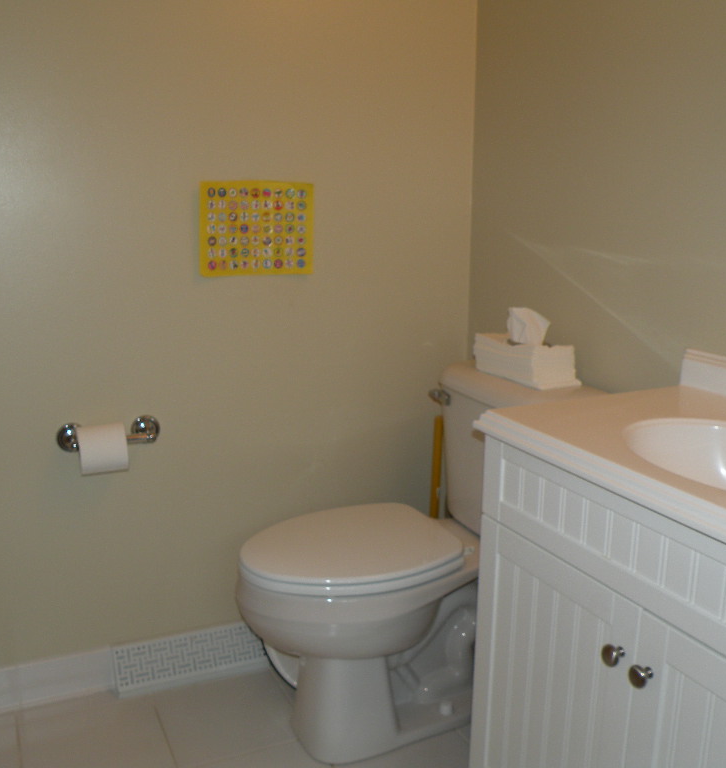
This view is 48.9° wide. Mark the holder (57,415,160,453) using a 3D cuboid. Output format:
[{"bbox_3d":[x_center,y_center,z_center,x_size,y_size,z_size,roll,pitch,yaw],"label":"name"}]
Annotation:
[{"bbox_3d":[-0.582,0.124,1.843,0.222,0.070,0.080,-5,12,-23],"label":"holder"}]

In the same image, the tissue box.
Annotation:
[{"bbox_3d":[0.372,-0.058,1.841,0.110,0.092,0.248,-5,12,-23],"label":"tissue box"}]

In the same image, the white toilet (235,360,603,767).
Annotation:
[{"bbox_3d":[0.077,0.395,1.818,0.755,0.790,0.495,-5,12,-23],"label":"white toilet"}]

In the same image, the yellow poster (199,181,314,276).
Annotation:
[{"bbox_3d":[-0.250,-0.372,1.929,0.280,0.218,0.008,-5,12,-23],"label":"yellow poster"}]

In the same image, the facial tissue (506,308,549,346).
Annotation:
[{"bbox_3d":[0.371,-0.137,1.820,0.055,0.083,0.100,-5,12,-23],"label":"facial tissue"}]

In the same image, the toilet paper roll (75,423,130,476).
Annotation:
[{"bbox_3d":[-0.590,0.148,1.816,0.102,0.104,0.104,-5,12,-23],"label":"toilet paper roll"}]

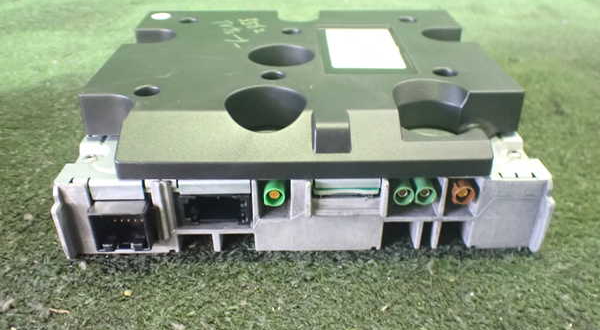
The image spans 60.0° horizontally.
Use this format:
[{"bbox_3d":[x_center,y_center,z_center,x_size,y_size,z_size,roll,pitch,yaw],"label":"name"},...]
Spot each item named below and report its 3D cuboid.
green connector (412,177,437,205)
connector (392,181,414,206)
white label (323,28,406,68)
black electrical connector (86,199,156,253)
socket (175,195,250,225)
[{"bbox_3d":[0.047,0.009,0.199,0.008,0.008,0.012,0,32,-1],"label":"green connector"},{"bbox_3d":[0.038,0.009,0.199,0.008,0.008,0.012,0,32,-1],"label":"connector"},{"bbox_3d":[0.031,-0.058,0.257,0.034,0.001,0.059,0,32,-1],"label":"white label"},{"bbox_3d":[-0.068,0.023,0.203,0.021,0.018,0.014,0,32,-1],"label":"black electrical connector"},{"bbox_3d":[-0.032,0.014,0.201,0.027,0.014,0.012,0,32,-1],"label":"socket"}]

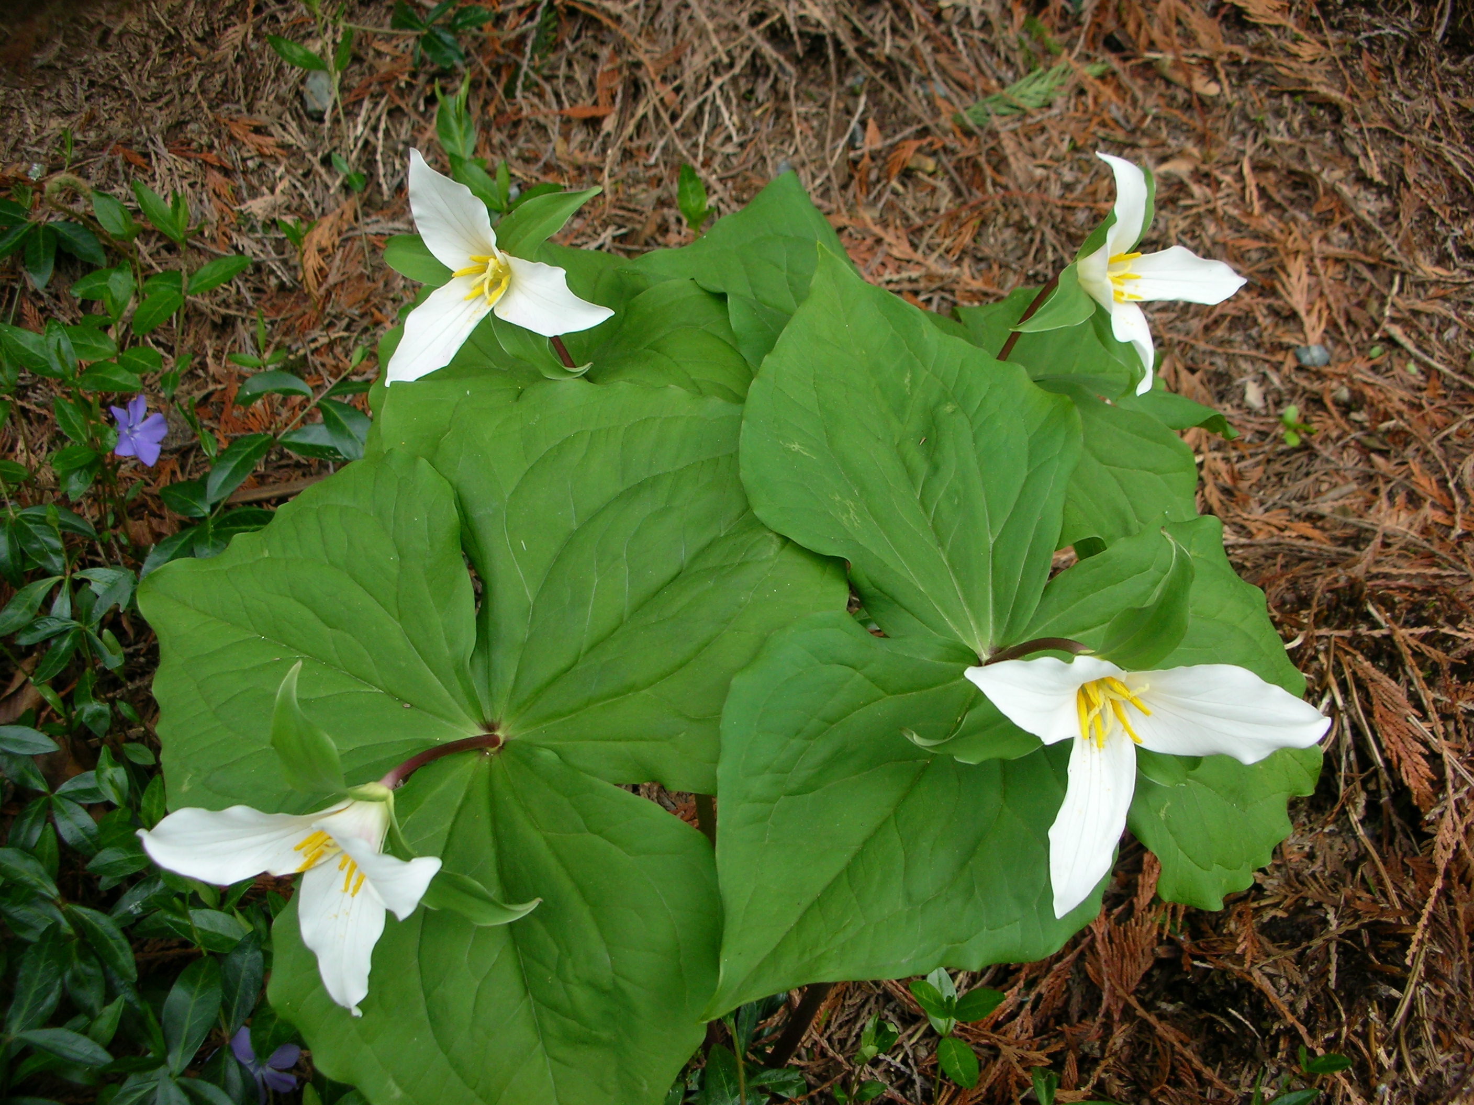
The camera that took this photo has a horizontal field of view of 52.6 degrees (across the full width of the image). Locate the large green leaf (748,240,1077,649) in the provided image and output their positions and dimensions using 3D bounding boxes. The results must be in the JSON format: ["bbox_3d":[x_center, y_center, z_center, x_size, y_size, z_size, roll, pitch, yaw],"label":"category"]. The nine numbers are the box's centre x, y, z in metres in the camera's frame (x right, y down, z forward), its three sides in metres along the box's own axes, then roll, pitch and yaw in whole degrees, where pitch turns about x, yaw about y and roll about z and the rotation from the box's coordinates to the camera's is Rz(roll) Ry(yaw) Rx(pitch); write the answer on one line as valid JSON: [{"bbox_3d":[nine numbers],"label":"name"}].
[{"bbox_3d":[0.062,-0.042,0.541,0.122,0.031,0.170,-16,72,-10],"label":"large green leaf"}]

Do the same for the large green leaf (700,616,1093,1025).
[{"bbox_3d":[0.043,0.097,0.495,0.138,0.036,0.151,34,75,19],"label":"large green leaf"}]

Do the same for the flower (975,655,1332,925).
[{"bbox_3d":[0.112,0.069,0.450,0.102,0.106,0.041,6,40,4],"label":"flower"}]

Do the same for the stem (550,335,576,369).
[{"bbox_3d":[-0.071,-0.083,0.613,0.005,0.022,0.005,-36,34,0],"label":"stem"}]

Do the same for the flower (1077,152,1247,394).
[{"bbox_3d":[0.164,-0.110,0.589,0.077,0.046,0.096,-22,104,-35],"label":"flower"}]

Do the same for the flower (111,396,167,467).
[{"bbox_3d":[-0.263,-0.053,0.654,0.030,0.014,0.030,-15,89,-19],"label":"flower"}]

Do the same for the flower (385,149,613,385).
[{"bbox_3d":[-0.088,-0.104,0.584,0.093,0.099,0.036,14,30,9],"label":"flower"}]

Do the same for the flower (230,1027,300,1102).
[{"bbox_3d":[-0.187,0.203,0.592,0.029,0.014,0.029,-12,77,-9],"label":"flower"}]

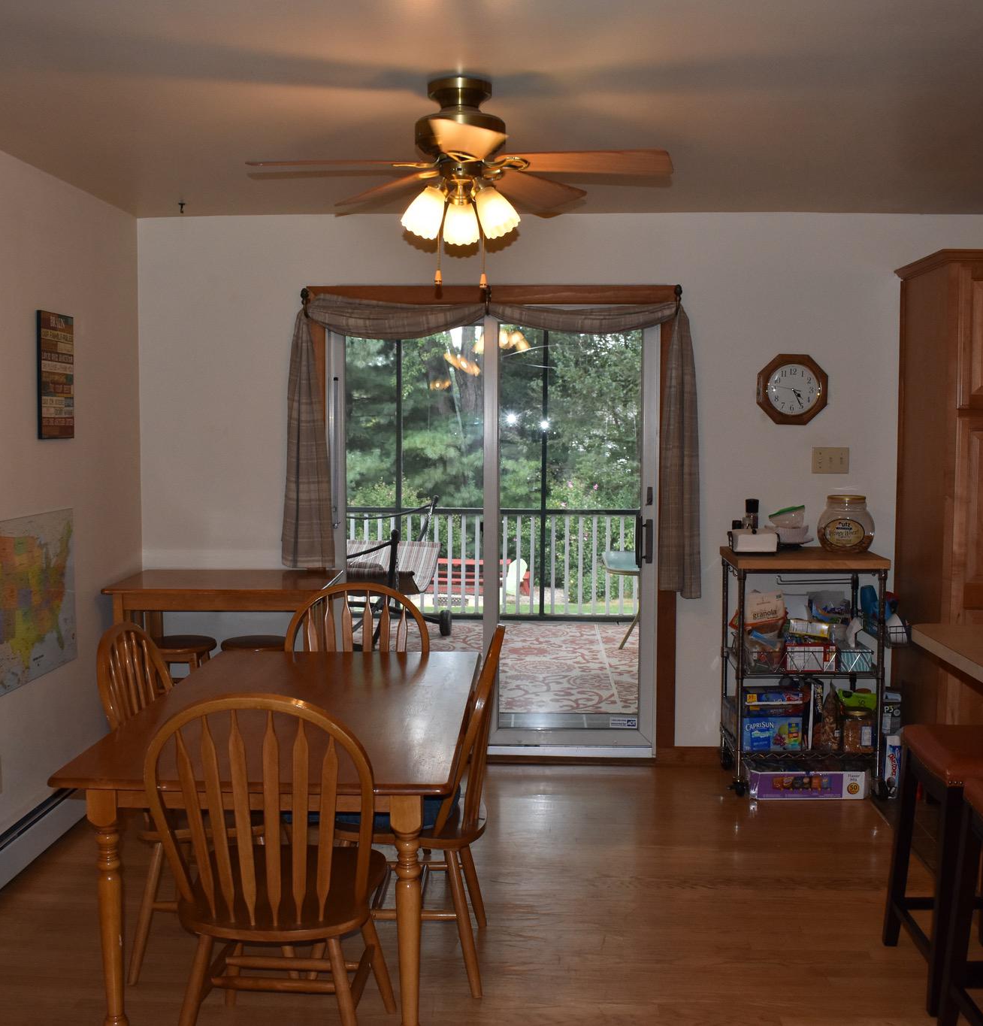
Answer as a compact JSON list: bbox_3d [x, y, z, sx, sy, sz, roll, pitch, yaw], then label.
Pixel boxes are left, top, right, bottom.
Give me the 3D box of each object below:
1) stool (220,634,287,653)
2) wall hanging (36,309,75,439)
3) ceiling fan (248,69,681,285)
[{"bbox_3d":[-1.000,0.847,4.931,0.360,0.610,0.360,0,5,2],"label":"stool"},{"bbox_3d":[-1.572,-0.495,4.153,0.022,0.450,0.310,0,4,1],"label":"wall hanging"},{"bbox_3d":[-0.086,-0.905,3.200,1.180,0.540,1.180,0,4,1],"label":"ceiling fan"}]

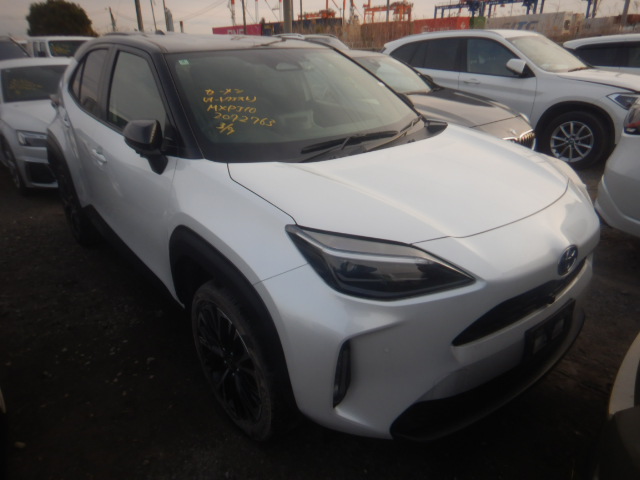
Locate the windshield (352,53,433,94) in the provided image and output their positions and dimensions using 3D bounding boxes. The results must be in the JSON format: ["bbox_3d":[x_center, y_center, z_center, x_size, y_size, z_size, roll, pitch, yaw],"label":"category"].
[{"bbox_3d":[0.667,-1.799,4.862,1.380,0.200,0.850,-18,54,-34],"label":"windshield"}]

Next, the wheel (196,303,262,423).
[{"bbox_3d":[-0.305,0.460,1.792,0.160,0.480,0.480,-19,28,-35],"label":"wheel"}]

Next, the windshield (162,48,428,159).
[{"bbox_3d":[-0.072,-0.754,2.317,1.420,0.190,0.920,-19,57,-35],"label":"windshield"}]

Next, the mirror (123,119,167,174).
[{"bbox_3d":[-0.708,-0.377,1.791,0.185,0.210,0.145,-19,28,-35],"label":"mirror"}]

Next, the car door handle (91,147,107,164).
[{"bbox_3d":[-1.254,-0.477,2.518,0.055,0.050,0.220,-19,28,-35],"label":"car door handle"}]

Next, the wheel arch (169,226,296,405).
[{"bbox_3d":[-0.358,0.242,1.703,0.130,0.510,0.870,-19,28,-35],"label":"wheel arch"}]

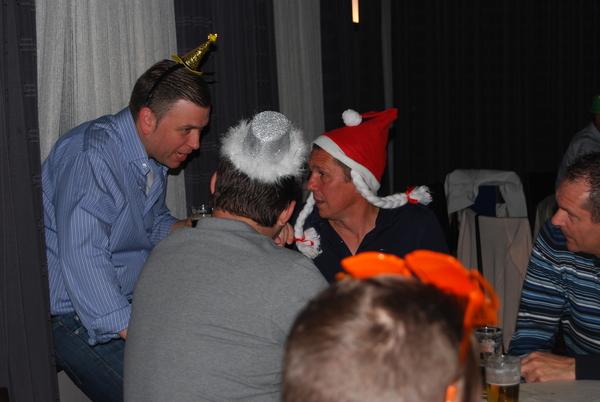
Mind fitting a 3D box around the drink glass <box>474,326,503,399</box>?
[{"bbox_3d":[0.431,0.370,2.963,0.061,0.154,0.061,-2,8,0],"label":"drink glass"}]

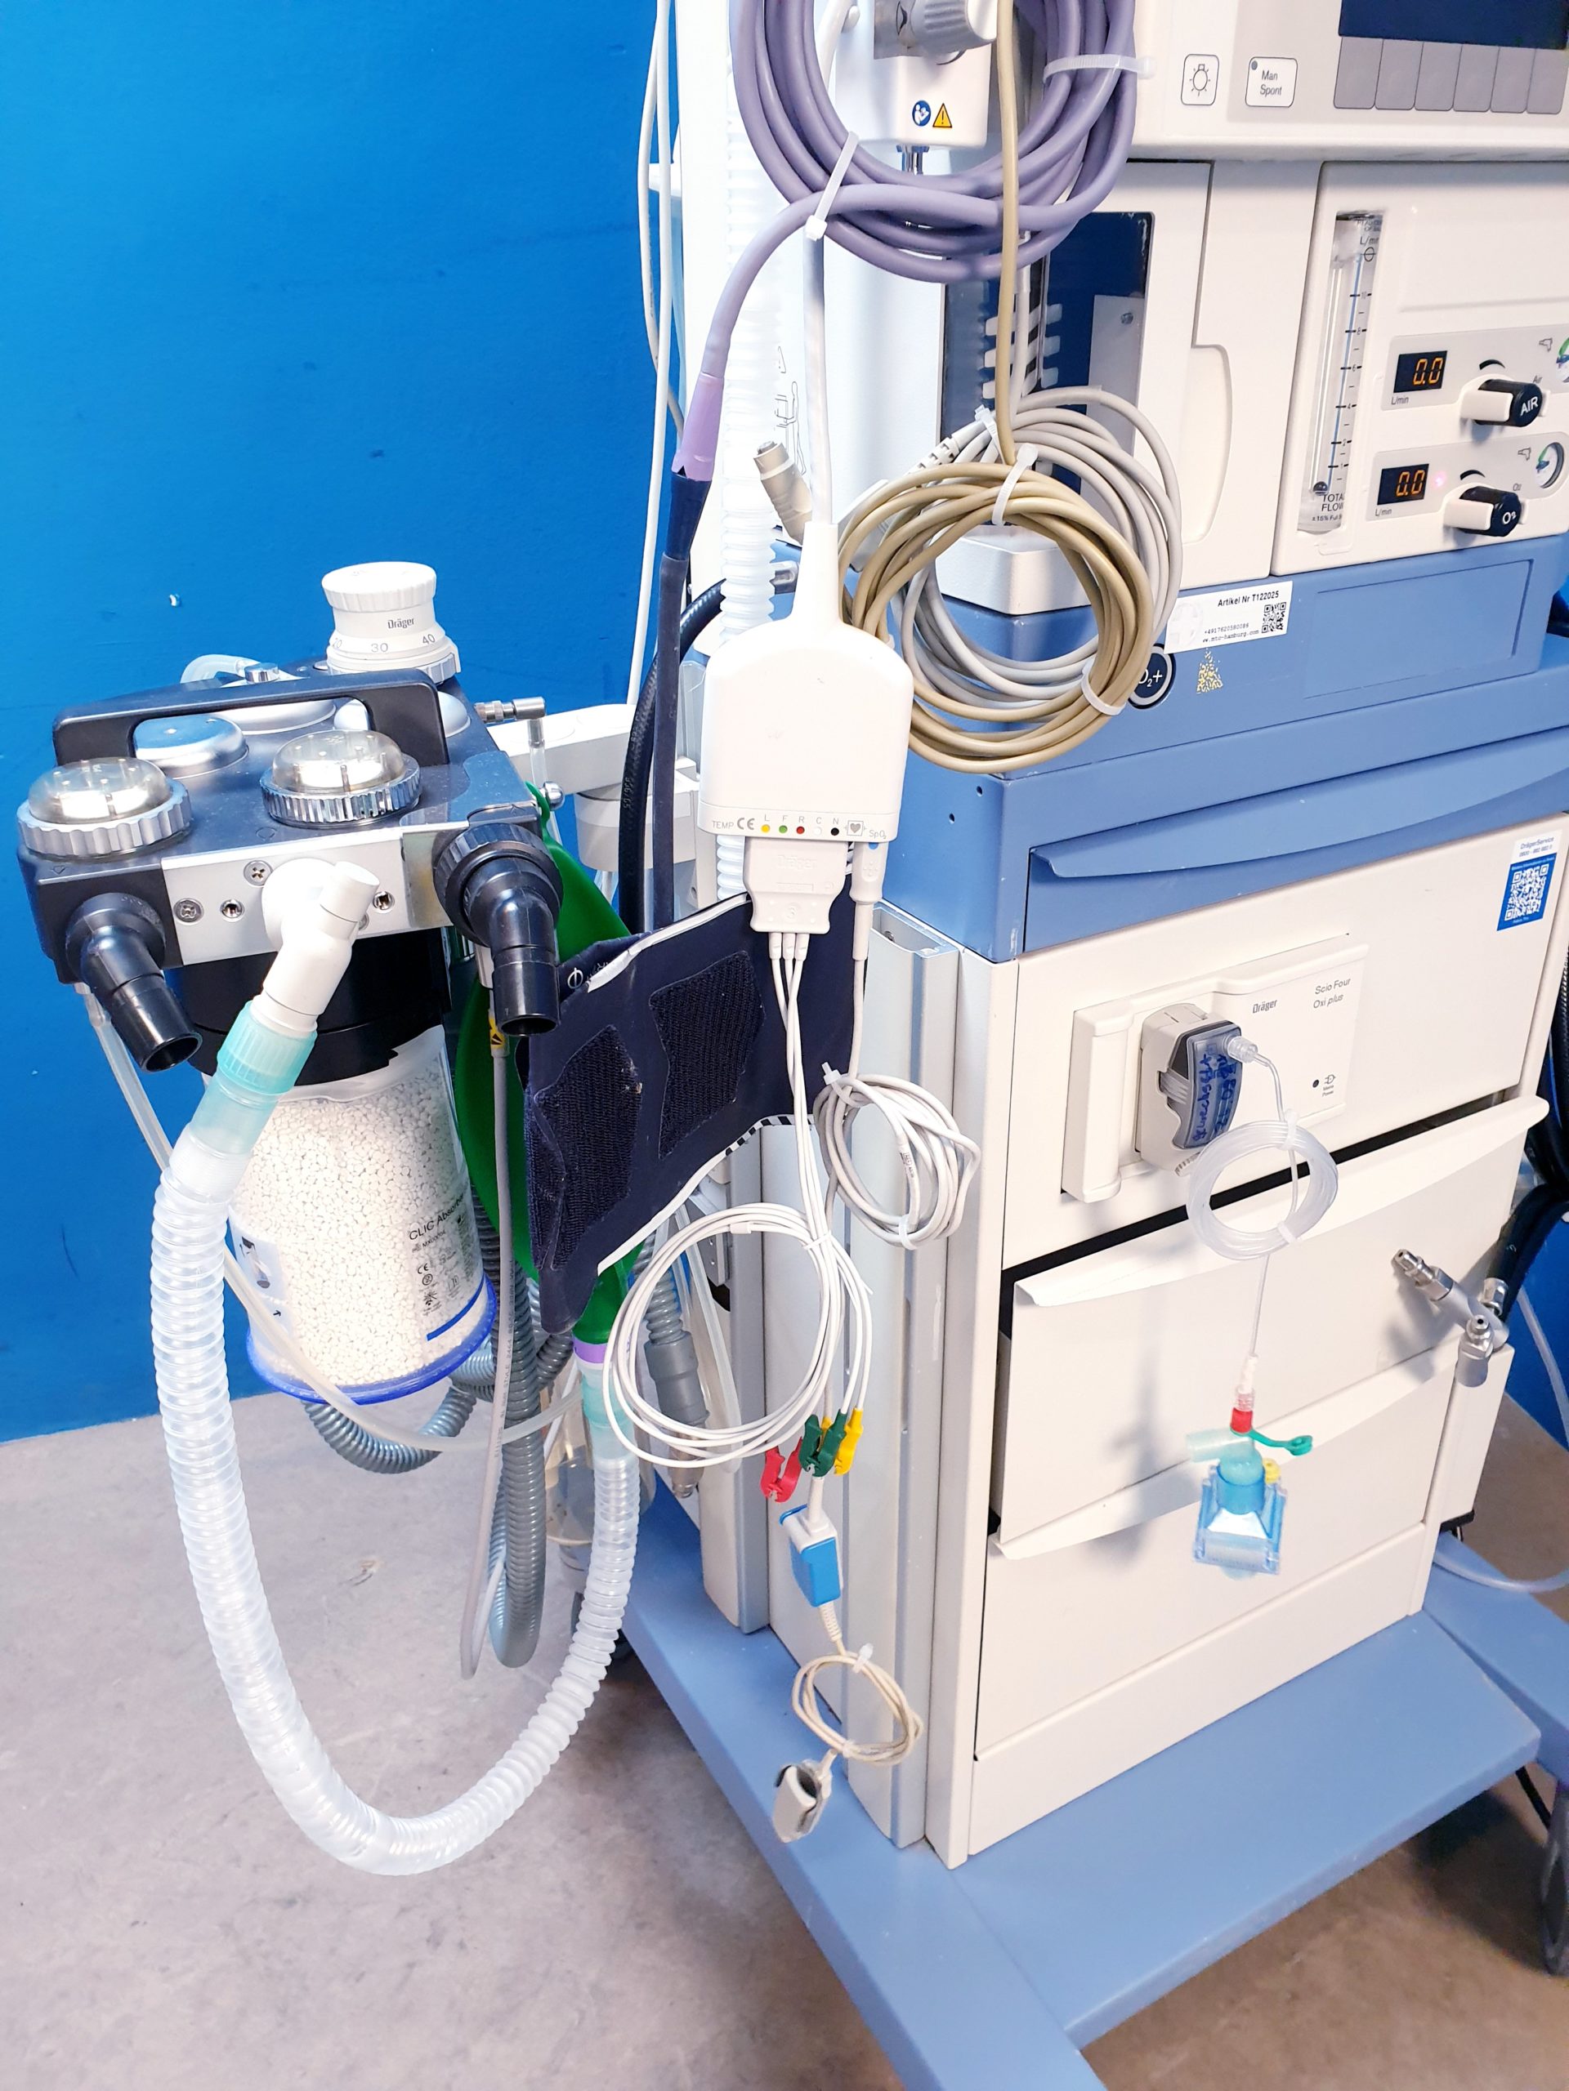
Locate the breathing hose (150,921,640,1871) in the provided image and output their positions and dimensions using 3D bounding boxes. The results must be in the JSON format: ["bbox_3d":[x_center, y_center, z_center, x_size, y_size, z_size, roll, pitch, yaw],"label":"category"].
[{"bbox_3d":[-0.137,0.157,0.729,0.080,0.566,0.335,8,27,17],"label":"breathing hose"}]

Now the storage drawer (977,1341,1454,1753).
[{"bbox_3d":[0.203,0.244,1.090,0.383,0.169,0.330,-15,29,-26],"label":"storage drawer"}]

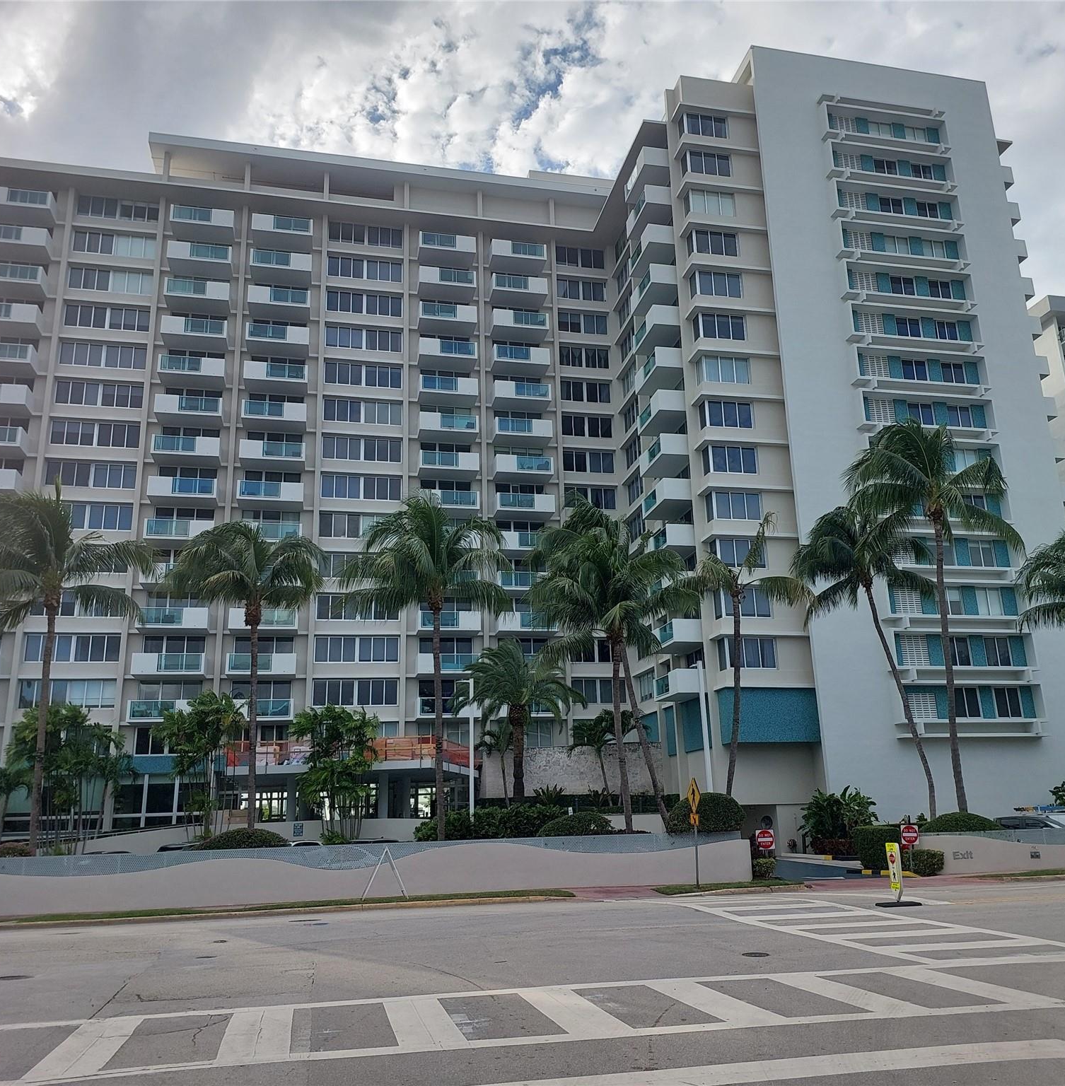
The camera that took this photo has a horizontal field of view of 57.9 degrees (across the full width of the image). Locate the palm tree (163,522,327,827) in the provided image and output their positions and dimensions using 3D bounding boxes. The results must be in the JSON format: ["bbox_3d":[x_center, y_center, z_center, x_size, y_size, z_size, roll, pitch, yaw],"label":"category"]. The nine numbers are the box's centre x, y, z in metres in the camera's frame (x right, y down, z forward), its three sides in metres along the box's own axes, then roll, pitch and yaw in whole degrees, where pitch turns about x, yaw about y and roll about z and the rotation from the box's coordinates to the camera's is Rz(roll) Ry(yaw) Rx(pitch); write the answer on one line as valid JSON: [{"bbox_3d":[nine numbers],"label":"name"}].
[{"bbox_3d":[-9.713,5.089,31.421,5.357,11.871,5.196,2,-16,-13],"label":"palm tree"}]

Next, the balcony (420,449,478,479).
[{"bbox_3d":[-5.594,-5.174,63.962,3.944,1.218,1.580,2,-16,-13],"label":"balcony"}]

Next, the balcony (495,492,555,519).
[{"bbox_3d":[-0.560,-2.413,63.320,3.914,1.220,1.614,2,-16,-13],"label":"balcony"}]

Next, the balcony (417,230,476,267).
[{"bbox_3d":[-5.984,-20.683,67.756,3.950,1.210,1.635,2,-15,-13],"label":"balcony"}]

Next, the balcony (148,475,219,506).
[{"bbox_3d":[-21.736,-3.186,60.102,3.995,1.217,1.850,2,-16,-13],"label":"balcony"}]

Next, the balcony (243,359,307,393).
[{"bbox_3d":[-16.850,-10.855,63.412,3.982,1.217,1.850,2,-16,-13],"label":"balcony"}]

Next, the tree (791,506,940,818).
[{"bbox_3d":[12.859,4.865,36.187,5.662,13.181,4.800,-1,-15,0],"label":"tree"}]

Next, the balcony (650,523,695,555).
[{"bbox_3d":[7.649,0.120,53.751,1.541,1.220,3.880,2,-16,-11],"label":"balcony"}]

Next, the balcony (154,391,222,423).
[{"bbox_3d":[-21.837,-8.445,61.408,4.015,1.220,1.628,2,-16,-13],"label":"balcony"}]

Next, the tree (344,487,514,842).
[{"bbox_3d":[-3.706,4.399,33.579,5.500,12.464,5.400,0,-15,-6],"label":"tree"}]

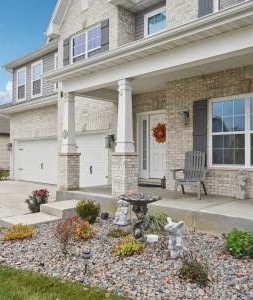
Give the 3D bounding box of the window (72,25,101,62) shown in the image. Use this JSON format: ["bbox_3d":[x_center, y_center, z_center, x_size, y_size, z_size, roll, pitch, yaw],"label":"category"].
[{"bbox_3d":[-1.420,-3.375,10.503,1.700,1.570,0.100,-1,-2,45],"label":"window"}]

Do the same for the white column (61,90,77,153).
[{"bbox_3d":[-1.506,-0.694,7.995,0.305,1.570,0.305,-1,-1,44],"label":"white column"}]

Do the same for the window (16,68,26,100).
[{"bbox_3d":[-5.283,-3.299,15.129,0.960,1.580,0.100,-1,-2,45],"label":"window"}]

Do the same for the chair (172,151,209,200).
[{"bbox_3d":[1.460,0.547,6.766,0.720,1.020,0.920,0,-1,22],"label":"chair"}]

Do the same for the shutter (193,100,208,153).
[{"bbox_3d":[1.763,-0.374,7.112,0.385,1.620,0.040,-1,-1,44],"label":"shutter"}]

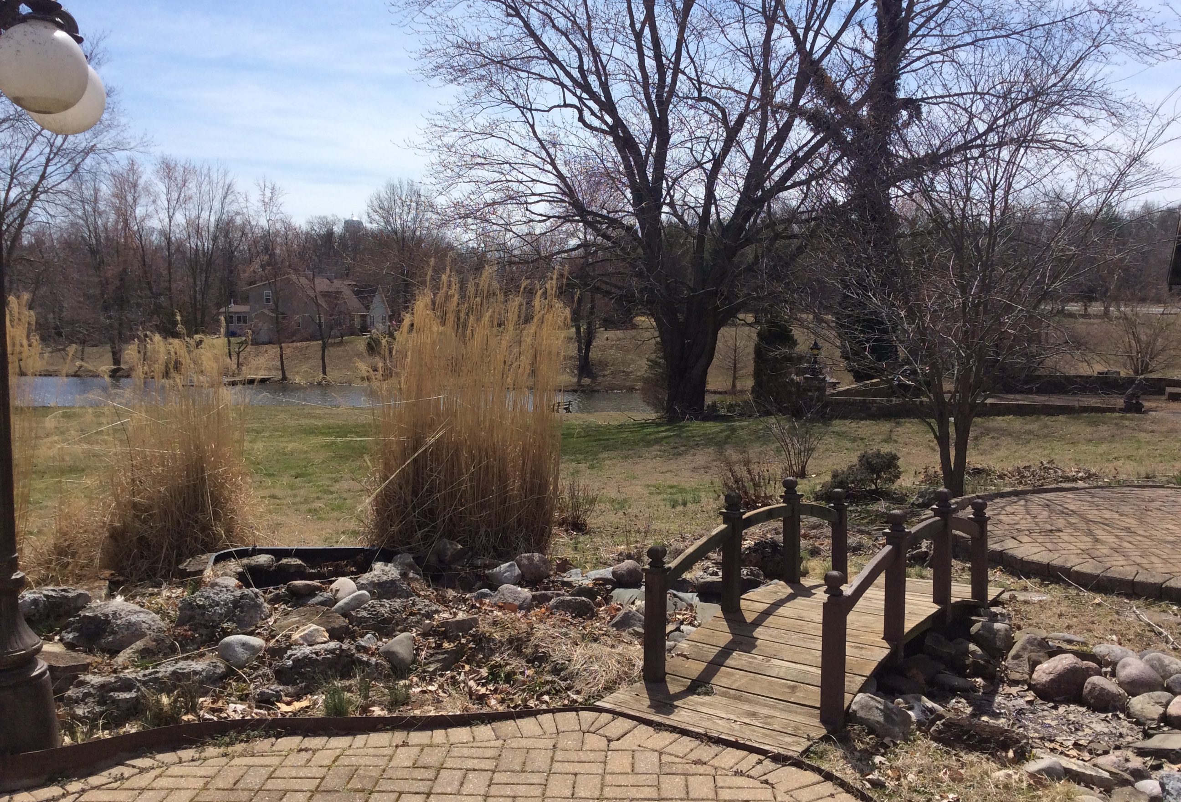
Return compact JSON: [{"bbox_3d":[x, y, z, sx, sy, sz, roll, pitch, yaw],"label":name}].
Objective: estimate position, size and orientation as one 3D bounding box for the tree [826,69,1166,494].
[{"bbox_3d":[3.460,-1.000,9.300,2.850,3.650,2.750,1,5,17],"label":"tree"}]

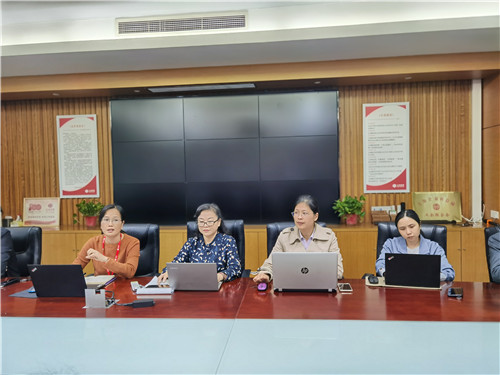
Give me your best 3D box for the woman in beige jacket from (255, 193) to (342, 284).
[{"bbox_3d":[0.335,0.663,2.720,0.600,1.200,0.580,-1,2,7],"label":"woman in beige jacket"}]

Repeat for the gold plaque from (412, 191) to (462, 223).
[{"bbox_3d":[2.370,0.258,4.917,0.600,0.395,0.050,-1,-8,5],"label":"gold plaque"}]

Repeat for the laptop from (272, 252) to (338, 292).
[{"bbox_3d":[0.351,0.510,2.473,0.384,0.260,0.330,-1,2,6],"label":"laptop"}]

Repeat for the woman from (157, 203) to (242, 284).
[{"bbox_3d":[-0.310,0.751,2.757,0.560,1.275,0.700,-1,2,13],"label":"woman"}]

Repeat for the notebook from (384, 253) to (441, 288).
[{"bbox_3d":[1.017,0.505,2.445,0.320,0.210,0.290,-1,2,18],"label":"notebook"}]

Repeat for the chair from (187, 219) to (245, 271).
[{"bbox_3d":[-0.277,0.823,3.141,0.630,1.050,0.660,-1,2,-4],"label":"chair"}]

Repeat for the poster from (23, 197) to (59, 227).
[{"bbox_3d":[-3.011,0.361,5.640,0.550,0.415,0.030,-1,-7,6],"label":"poster"}]

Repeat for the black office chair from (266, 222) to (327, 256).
[{"bbox_3d":[0.348,0.818,2.852,0.630,1.050,0.660,-1,2,7],"label":"black office chair"}]

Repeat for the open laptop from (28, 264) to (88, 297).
[{"bbox_3d":[-1.126,0.551,2.418,0.315,0.215,0.300,-1,2,5],"label":"open laptop"}]

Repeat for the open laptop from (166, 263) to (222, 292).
[{"bbox_3d":[-0.336,0.551,2.500,0.310,0.205,0.285,-1,2,4],"label":"open laptop"}]

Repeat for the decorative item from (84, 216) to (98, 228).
[{"bbox_3d":[-2.150,0.469,5.297,0.148,0.138,0.148,-1,2,5],"label":"decorative item"}]

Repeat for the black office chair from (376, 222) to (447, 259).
[{"bbox_3d":[1.110,0.823,2.681,0.640,1.080,0.680,0,2,23],"label":"black office chair"}]

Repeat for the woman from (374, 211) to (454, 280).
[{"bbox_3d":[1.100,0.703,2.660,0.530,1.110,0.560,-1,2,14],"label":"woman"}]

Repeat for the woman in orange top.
[{"bbox_3d":[-1.022,0.764,2.823,0.500,1.280,0.680,-1,2,1],"label":"woman in orange top"}]

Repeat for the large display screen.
[{"bbox_3d":[-0.381,-0.368,5.426,3.170,1.781,0.100,-1,2,6],"label":"large display screen"}]

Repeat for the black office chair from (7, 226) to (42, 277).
[{"bbox_3d":[-1.942,0.879,2.961,0.640,1.080,0.680,-1,2,5],"label":"black office chair"}]

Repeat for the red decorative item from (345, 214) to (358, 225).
[{"bbox_3d":[1.295,0.406,4.960,0.140,0.135,0.140,-1,2,5],"label":"red decorative item"}]

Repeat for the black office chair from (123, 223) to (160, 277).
[{"bbox_3d":[-0.993,0.843,2.980,0.630,1.050,0.660,-1,2,-2],"label":"black office chair"}]

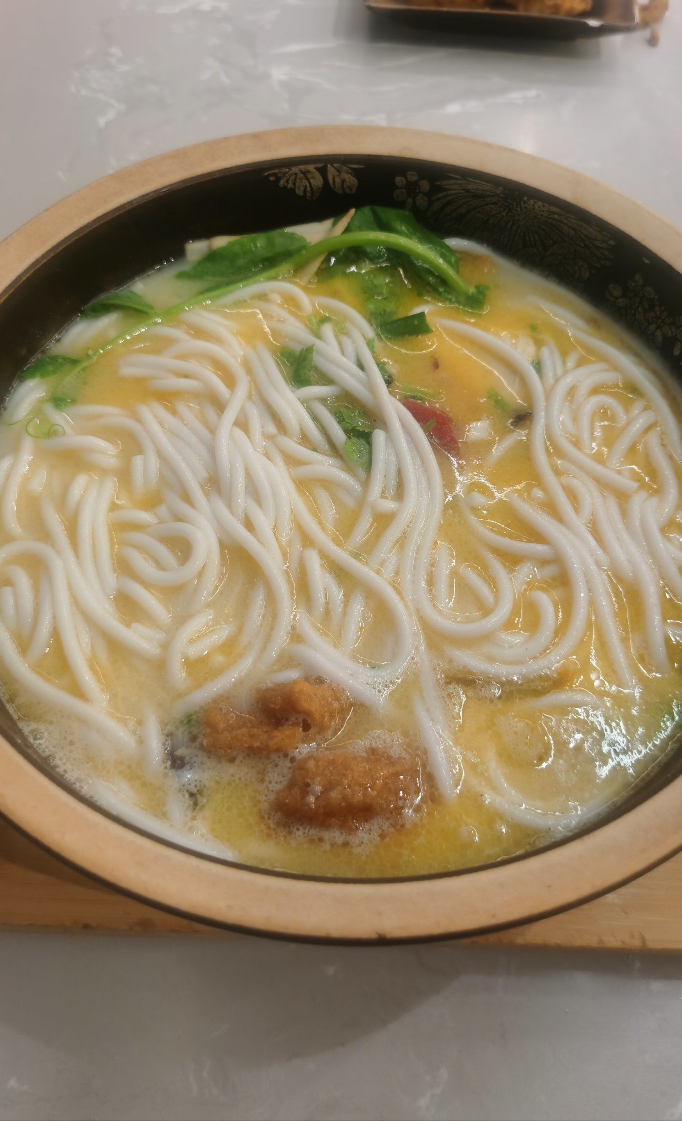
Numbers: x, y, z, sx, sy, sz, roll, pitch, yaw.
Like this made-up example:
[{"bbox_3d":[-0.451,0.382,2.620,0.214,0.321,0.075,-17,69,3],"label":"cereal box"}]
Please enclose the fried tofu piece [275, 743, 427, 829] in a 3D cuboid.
[{"bbox_3d":[0.002,0.056,0.216,0.037,0.018,0.019,-3,60,-3],"label":"fried tofu piece"}]

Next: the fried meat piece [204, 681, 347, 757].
[{"bbox_3d":[-0.016,0.041,0.225,0.038,0.016,0.016,-8,61,-6],"label":"fried meat piece"}]

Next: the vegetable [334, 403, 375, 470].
[{"bbox_3d":[0.004,-0.038,0.268,0.011,0.007,0.024,-7,61,-5],"label":"vegetable"}]

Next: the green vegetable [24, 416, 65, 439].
[{"bbox_3d":[-0.091,-0.041,0.269,0.012,0.004,0.007,0,60,-1],"label":"green vegetable"}]

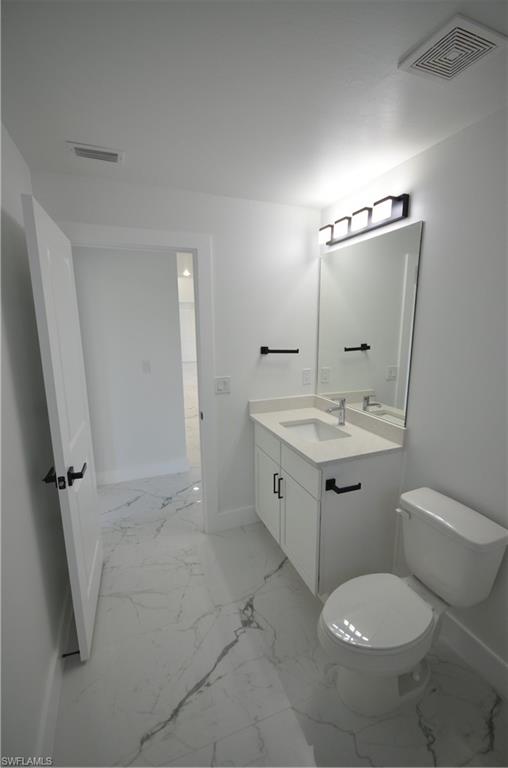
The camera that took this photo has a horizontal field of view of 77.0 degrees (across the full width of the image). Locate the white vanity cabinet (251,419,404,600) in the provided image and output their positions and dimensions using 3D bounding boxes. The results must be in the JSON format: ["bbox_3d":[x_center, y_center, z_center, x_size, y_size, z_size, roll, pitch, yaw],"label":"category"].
[{"bbox_3d":[0.430,0.743,2.207,0.524,0.878,0.880,-5,12,-22],"label":"white vanity cabinet"}]

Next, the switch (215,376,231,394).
[{"bbox_3d":[-0.220,0.014,2.280,0.112,0.120,0.009,-5,12,-22],"label":"switch"}]

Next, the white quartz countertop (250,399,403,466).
[{"bbox_3d":[0.408,0.253,2.089,0.575,0.129,0.911,-5,12,-22],"label":"white quartz countertop"}]

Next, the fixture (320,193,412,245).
[{"bbox_3d":[0.620,-0.964,1.931,0.110,0.117,0.670,-5,12,-22],"label":"fixture"}]

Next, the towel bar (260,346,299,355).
[{"bbox_3d":[0.195,-0.248,2.361,0.275,0.058,0.084,-5,12,-22],"label":"towel bar"}]

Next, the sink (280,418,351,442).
[{"bbox_3d":[0.390,0.387,2.086,0.325,0.165,0.424,-5,12,-22],"label":"sink"}]

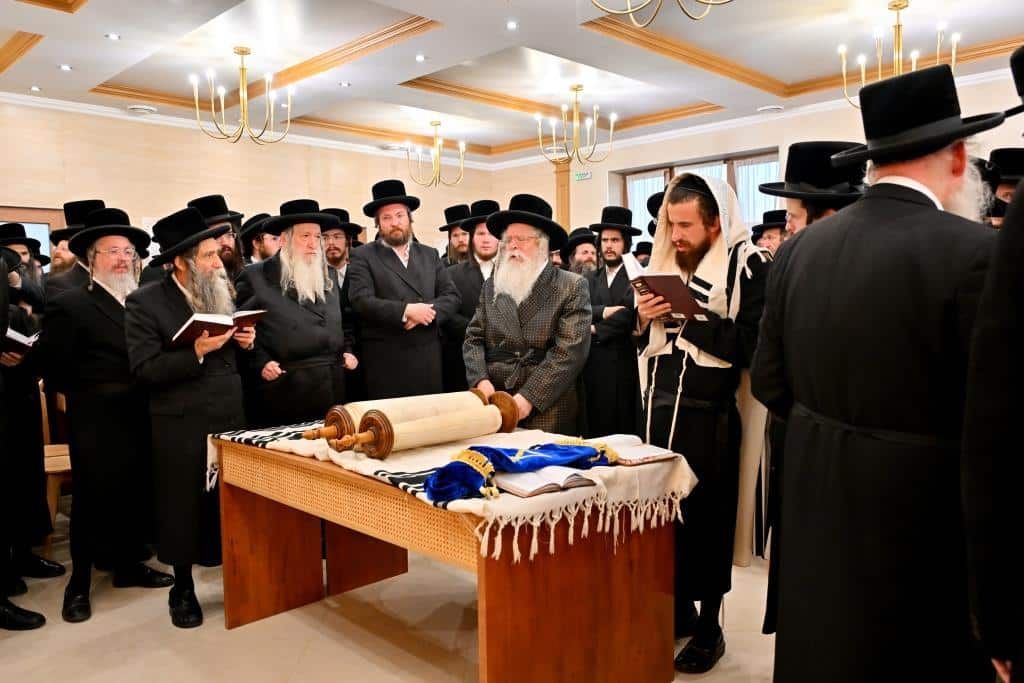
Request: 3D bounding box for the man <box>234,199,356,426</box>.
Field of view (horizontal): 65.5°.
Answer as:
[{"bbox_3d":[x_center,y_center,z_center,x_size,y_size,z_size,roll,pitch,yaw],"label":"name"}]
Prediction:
[{"bbox_3d":[-1.019,0.231,3.750,0.600,1.805,0.430,-3,4,-37],"label":"man"}]

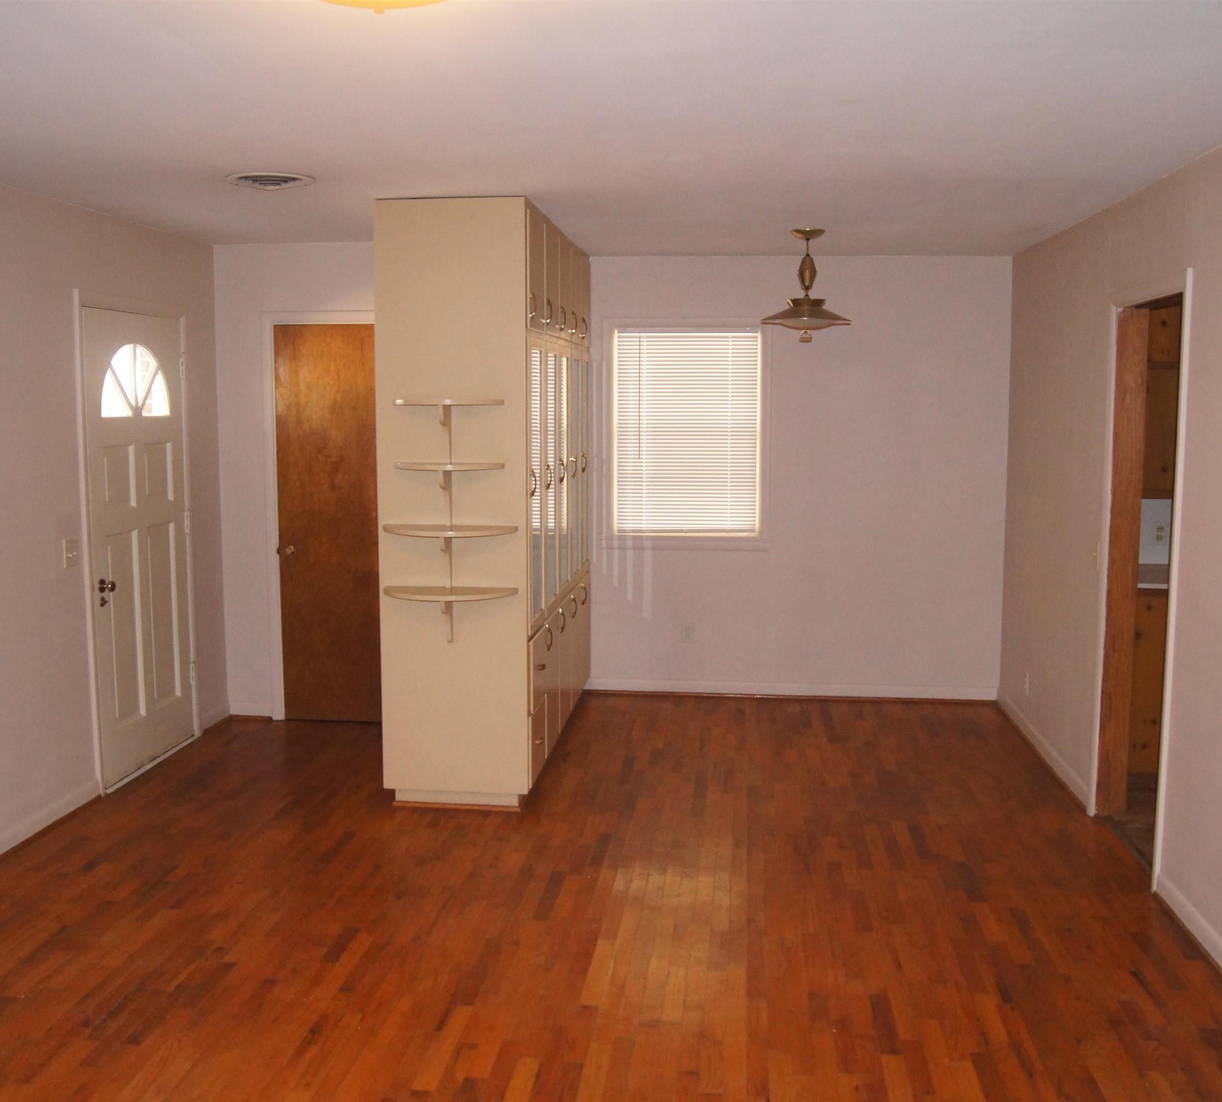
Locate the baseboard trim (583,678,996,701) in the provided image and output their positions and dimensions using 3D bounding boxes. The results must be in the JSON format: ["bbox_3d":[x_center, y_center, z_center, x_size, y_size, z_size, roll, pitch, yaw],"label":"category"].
[{"bbox_3d":[1.017,0.794,6.990,2.250,0.080,0.021,1,7,6],"label":"baseboard trim"}]

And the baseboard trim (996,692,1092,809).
[{"bbox_3d":[2.035,0.922,5.987,0.022,0.080,1.800,1,7,6],"label":"baseboard trim"}]

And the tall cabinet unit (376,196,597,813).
[{"bbox_3d":[-0.503,-0.270,5.958,0.600,2.439,2.120,1,7,6],"label":"tall cabinet unit"}]

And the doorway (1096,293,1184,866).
[{"bbox_3d":[1.961,0.118,4.532,0.140,2.034,0.760,1,7,6],"label":"doorway"}]

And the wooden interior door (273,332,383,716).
[{"bbox_3d":[-1.335,-0.127,6.396,0.750,2.040,0.043,1,7,6],"label":"wooden interior door"}]

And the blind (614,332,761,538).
[{"bbox_3d":[0.415,-0.658,6.886,0.816,1.132,0.050,1,7,6],"label":"blind"}]

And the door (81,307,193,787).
[{"bbox_3d":[-2.124,-0.041,5.615,0.045,2.027,0.885,1,7,6],"label":"door"}]

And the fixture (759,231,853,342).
[{"bbox_3d":[0.902,-1.210,5.697,0.409,0.504,0.410,1,7,6],"label":"fixture"}]

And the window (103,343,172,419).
[{"bbox_3d":[-2.120,-0.756,5.516,0.040,0.323,0.626,1,7,6],"label":"window"}]

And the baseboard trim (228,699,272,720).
[{"bbox_3d":[-1.901,0.842,6.547,0.239,0.081,0.020,1,7,6],"label":"baseboard trim"}]

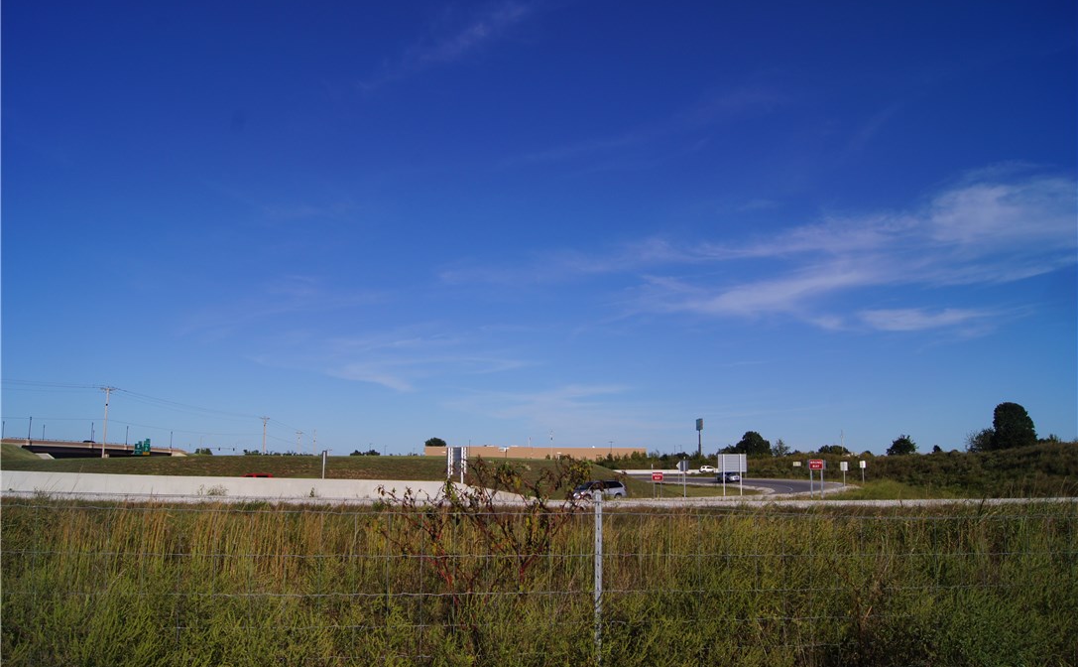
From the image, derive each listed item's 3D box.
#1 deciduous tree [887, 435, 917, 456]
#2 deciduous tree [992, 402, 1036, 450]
[{"bbox_3d":[62.026,19.574,138.000,5.000,4.800,4.800,0,-9,0],"label":"deciduous tree"},{"bbox_3d":[69.412,13.911,118.000,6.300,7.600,6.100,0,-9,0],"label":"deciduous tree"}]

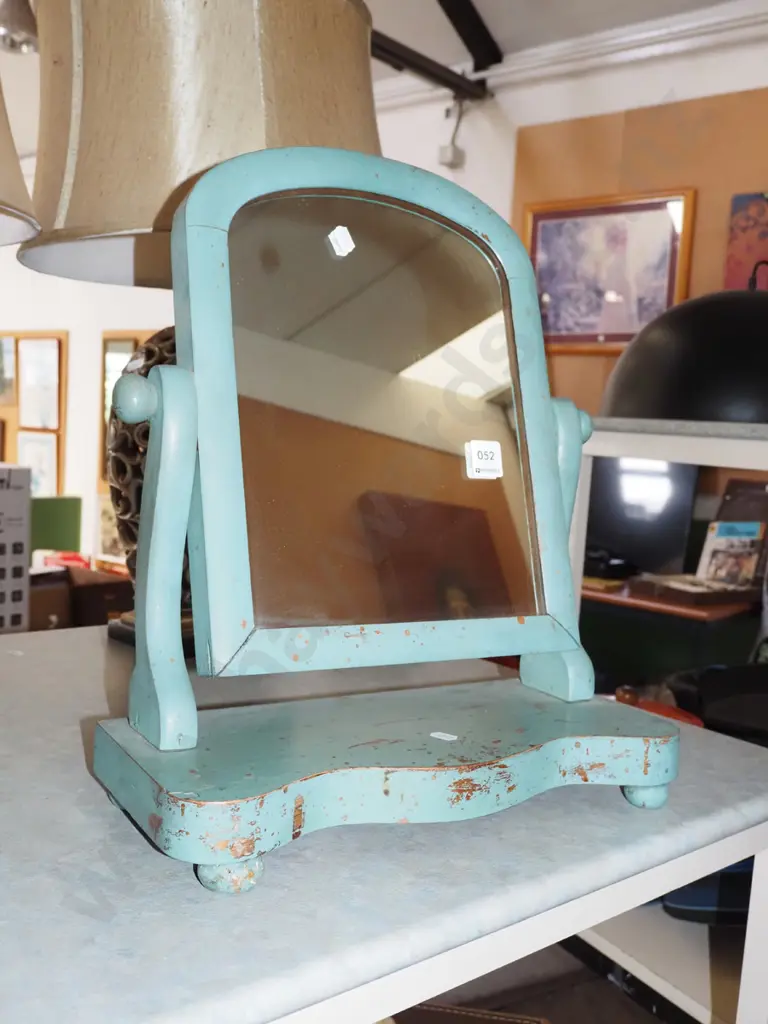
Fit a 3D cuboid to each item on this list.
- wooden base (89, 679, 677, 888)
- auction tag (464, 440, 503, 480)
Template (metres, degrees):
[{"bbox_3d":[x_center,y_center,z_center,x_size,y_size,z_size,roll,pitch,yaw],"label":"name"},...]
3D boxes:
[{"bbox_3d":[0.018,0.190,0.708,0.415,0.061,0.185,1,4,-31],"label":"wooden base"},{"bbox_3d":[0.094,-0.048,0.870,0.035,0.035,0.002,1,-11,-30],"label":"auction tag"}]

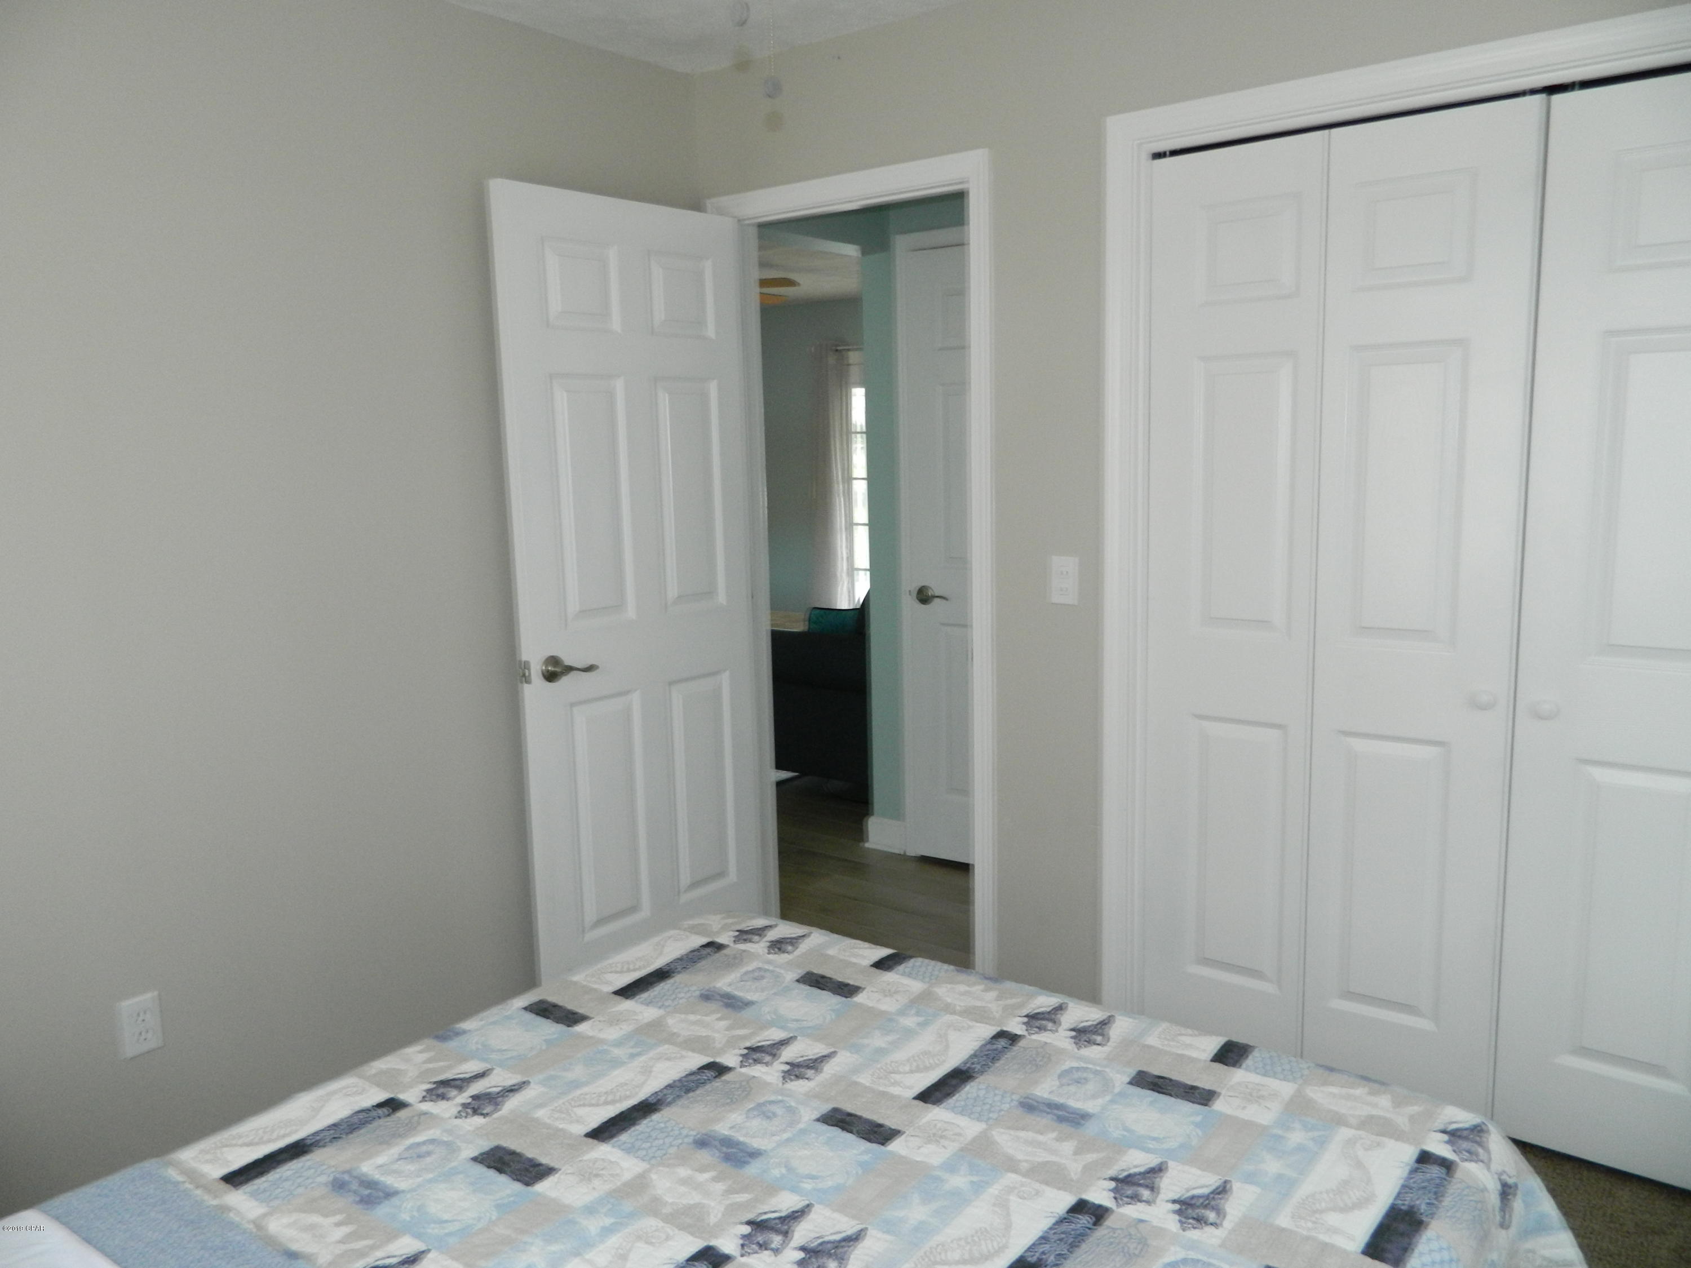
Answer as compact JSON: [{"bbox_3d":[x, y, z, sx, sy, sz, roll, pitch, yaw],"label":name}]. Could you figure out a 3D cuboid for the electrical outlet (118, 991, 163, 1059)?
[{"bbox_3d":[-1.406,0.782,2.437,0.010,0.116,0.073,6,11,42],"label":"electrical outlet"}]

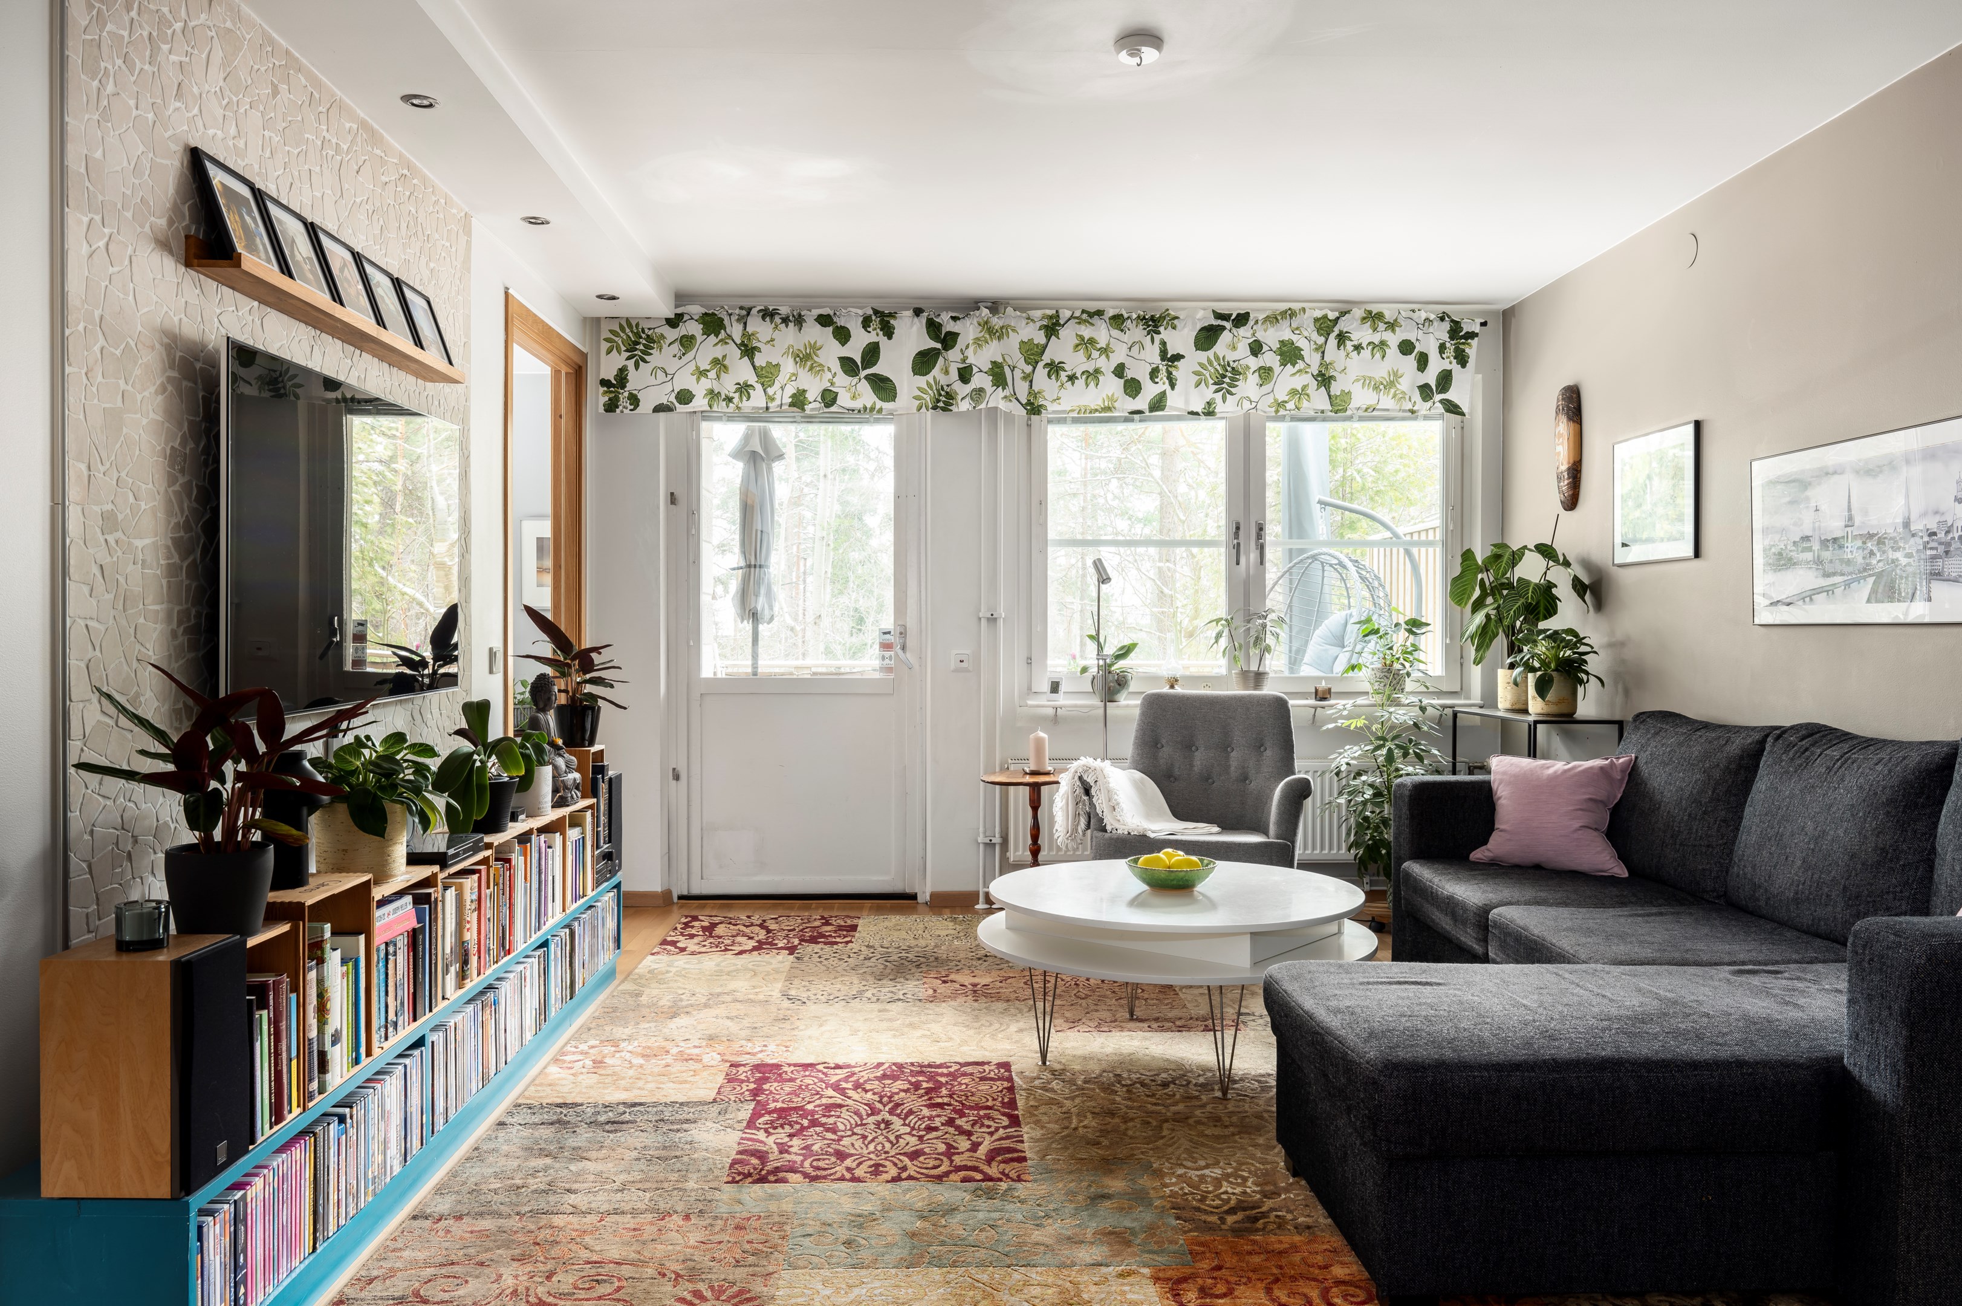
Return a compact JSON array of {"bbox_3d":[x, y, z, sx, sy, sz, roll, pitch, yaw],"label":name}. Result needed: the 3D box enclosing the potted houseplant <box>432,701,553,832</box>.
[{"bbox_3d":[-1.230,0.278,3.530,0.265,0.332,0.250,0,1,-1],"label":"potted houseplant"}]

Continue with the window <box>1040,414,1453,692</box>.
[{"bbox_3d":[1.076,-0.440,5.724,1.691,1.209,0.100,0,1,-1],"label":"window"}]

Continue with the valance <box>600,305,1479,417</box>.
[{"bbox_3d":[0.242,-1.135,5.523,3.443,0.414,0.090,0,1,-1],"label":"valance"}]

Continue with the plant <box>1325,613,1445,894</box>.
[{"bbox_3d":[1.526,0.394,5.300,0.430,1.079,0.410,0,1,-2],"label":"plant"}]

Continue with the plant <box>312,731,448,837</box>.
[{"bbox_3d":[-1.172,0.253,2.759,0.250,0.197,0.250,0,1,-2],"label":"plant"}]

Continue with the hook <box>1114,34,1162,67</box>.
[{"bbox_3d":[0.342,-1.312,3.101,0.112,0.050,0.112,0,1,-1],"label":"hook"}]

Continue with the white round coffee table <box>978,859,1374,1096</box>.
[{"bbox_3d":[0.501,0.815,3.648,1.015,0.422,1.015,0,1,0],"label":"white round coffee table"}]

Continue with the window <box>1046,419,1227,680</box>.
[{"bbox_3d":[0.641,-0.427,5.809,0.750,1.081,0.080,0,1,-1],"label":"window"}]

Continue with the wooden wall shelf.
[{"bbox_3d":[-1.418,-0.744,3.194,0.102,0.059,1.220,0,1,-2],"label":"wooden wall shelf"}]

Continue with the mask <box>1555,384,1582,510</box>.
[{"bbox_3d":[2.093,-0.736,5.077,0.060,0.452,0.130,0,1,-1],"label":"mask"}]

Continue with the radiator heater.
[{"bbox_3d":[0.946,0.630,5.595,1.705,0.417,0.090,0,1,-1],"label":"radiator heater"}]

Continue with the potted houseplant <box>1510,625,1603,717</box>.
[{"bbox_3d":[1.997,0.068,4.906,0.290,0.310,0.290,0,1,-1],"label":"potted houseplant"}]

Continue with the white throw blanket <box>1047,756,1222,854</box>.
[{"bbox_3d":[0.519,0.509,4.722,0.575,0.319,0.450,0,1,-1],"label":"white throw blanket"}]

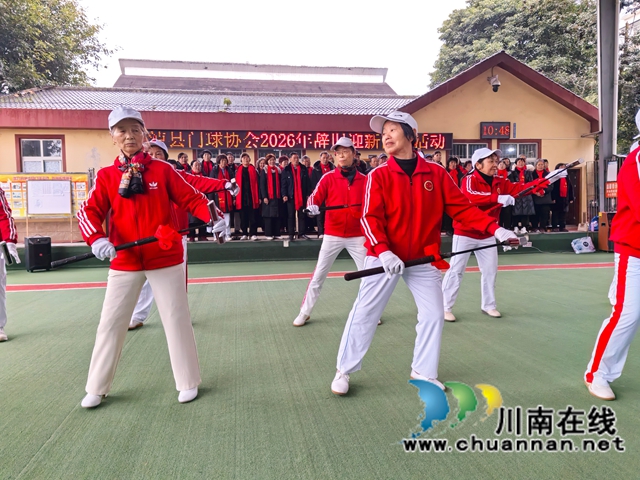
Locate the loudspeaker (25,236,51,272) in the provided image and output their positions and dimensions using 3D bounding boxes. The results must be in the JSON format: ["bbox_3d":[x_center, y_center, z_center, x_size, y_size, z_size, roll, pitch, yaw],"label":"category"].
[{"bbox_3d":[-4.697,0.233,8.300,0.340,0.580,0.340,-4,5,-40],"label":"loudspeaker"}]

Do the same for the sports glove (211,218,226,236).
[{"bbox_3d":[-0.509,-0.064,2.500,0.090,0.100,0.100,-2,4,-20],"label":"sports glove"}]

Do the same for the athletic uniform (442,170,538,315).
[{"bbox_3d":[1.529,-0.003,4.500,0.820,1.280,0.500,-3,4,-28],"label":"athletic uniform"}]

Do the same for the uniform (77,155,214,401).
[{"bbox_3d":[-0.874,0.159,2.620,0.660,1.270,0.380,-2,4,-12],"label":"uniform"}]

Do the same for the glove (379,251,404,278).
[{"bbox_3d":[0.368,0.125,2.580,0.120,0.140,0.110,-2,4,-15],"label":"glove"}]

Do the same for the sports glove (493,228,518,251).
[{"bbox_3d":[0.989,-0.004,2.650,0.120,0.130,0.110,-2,4,-20],"label":"sports glove"}]

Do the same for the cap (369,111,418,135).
[{"bbox_3d":[0.401,-0.625,2.680,0.260,0.130,0.180,5,-1,-40],"label":"cap"}]

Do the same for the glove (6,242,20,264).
[{"bbox_3d":[-2.393,0.104,3.900,0.090,0.170,0.090,-2,4,-20],"label":"glove"}]

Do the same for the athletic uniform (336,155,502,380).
[{"bbox_3d":[0.516,0.119,2.720,0.850,1.200,0.450,-1,4,-10],"label":"athletic uniform"}]

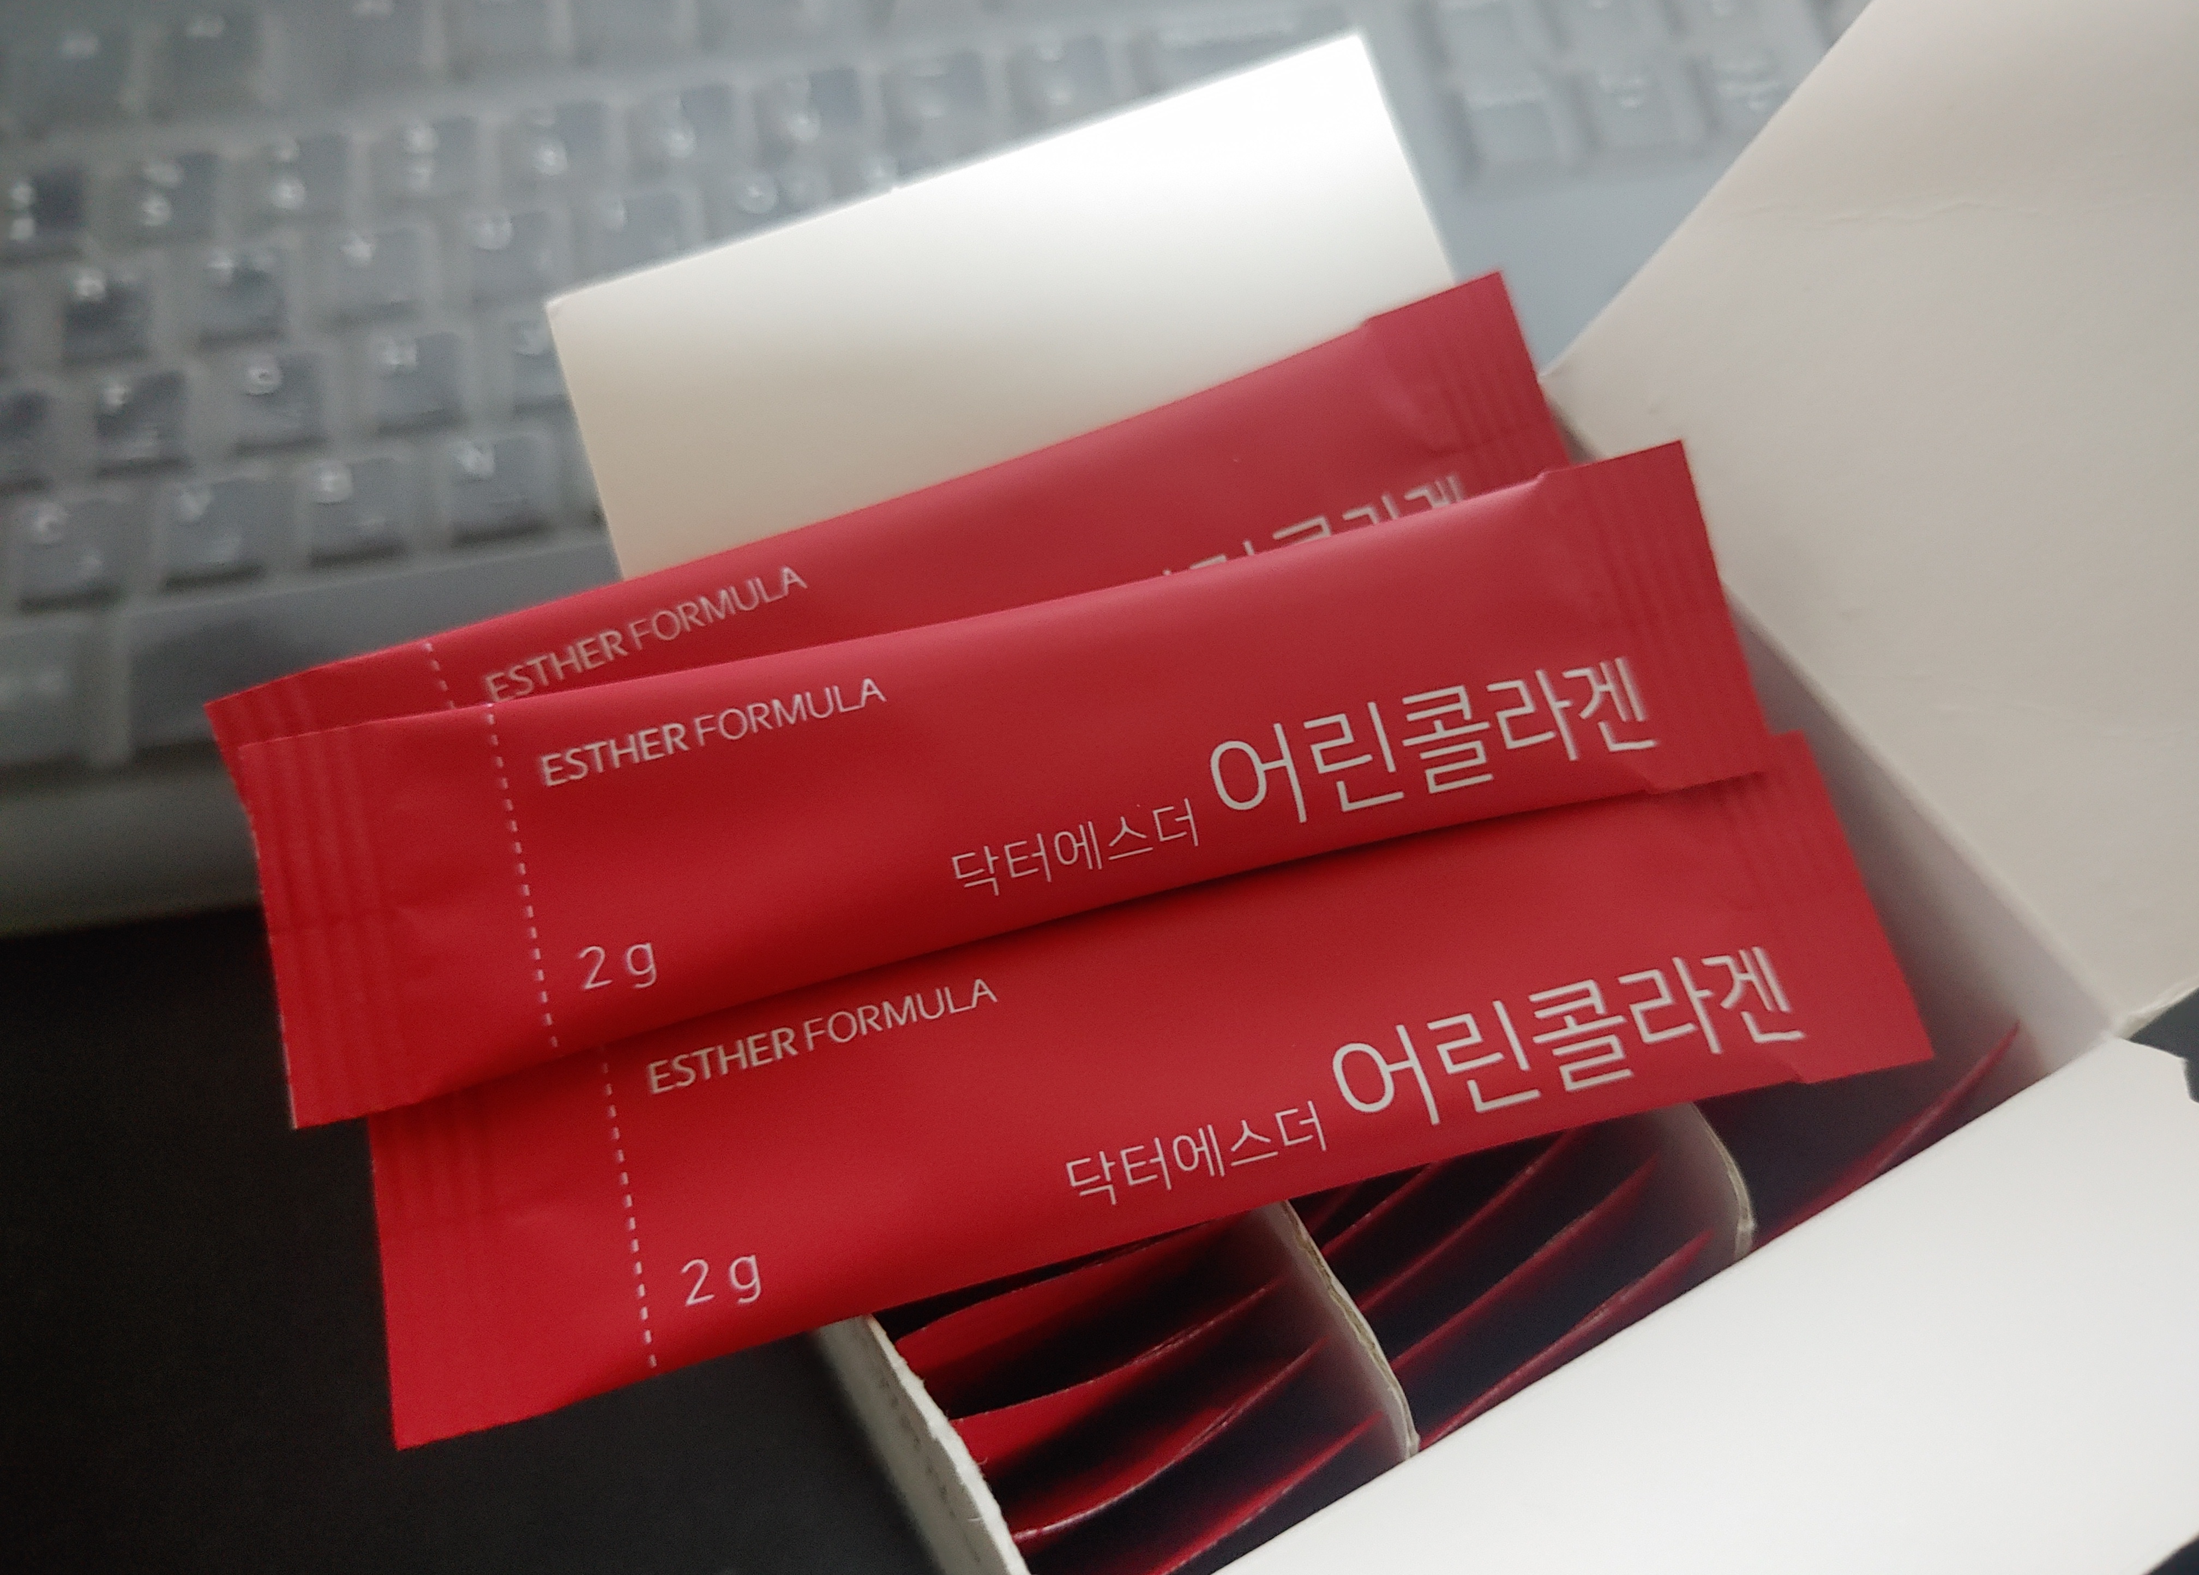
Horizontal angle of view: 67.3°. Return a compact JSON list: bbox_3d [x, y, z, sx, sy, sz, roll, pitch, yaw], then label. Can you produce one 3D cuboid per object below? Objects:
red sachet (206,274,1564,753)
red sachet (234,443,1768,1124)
[{"bbox_3d":[-0.012,-0.012,0.126,0.103,0.008,0.025,-20,91,-6],"label":"red sachet"},{"bbox_3d":[-0.005,-0.002,0.114,0.103,0.008,0.025,-13,83,-7],"label":"red sachet"}]

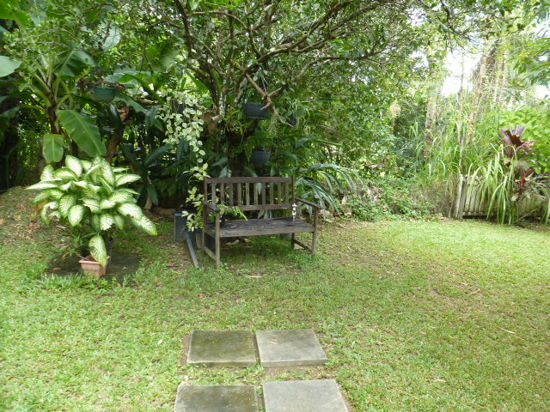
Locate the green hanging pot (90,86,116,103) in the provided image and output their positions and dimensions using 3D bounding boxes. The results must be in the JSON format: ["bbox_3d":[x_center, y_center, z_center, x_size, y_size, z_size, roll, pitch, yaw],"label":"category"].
[{"bbox_3d":[-2.295,-1.485,5.100,0.340,0.210,0.340,2,9,0],"label":"green hanging pot"}]

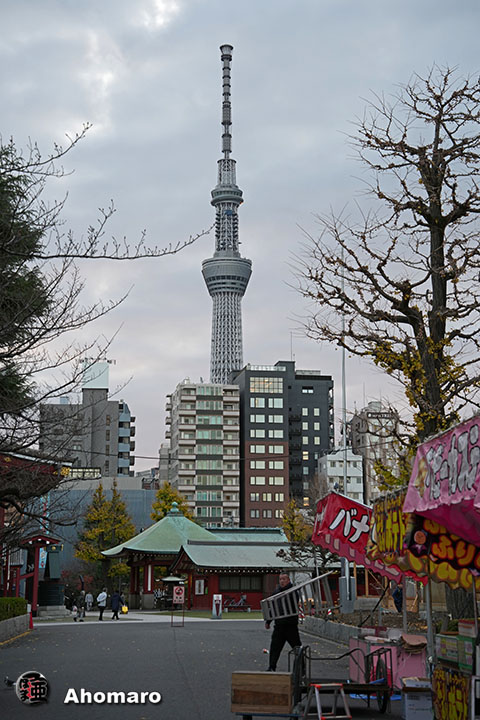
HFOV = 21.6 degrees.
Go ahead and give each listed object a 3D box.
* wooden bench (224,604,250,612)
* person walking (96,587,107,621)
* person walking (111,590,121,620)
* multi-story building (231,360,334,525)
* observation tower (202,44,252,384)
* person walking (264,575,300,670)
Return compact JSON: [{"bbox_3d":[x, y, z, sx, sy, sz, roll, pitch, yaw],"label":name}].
[{"bbox_3d":[-0.129,16.886,85.352,1.800,0.440,0.450,0,-10,0],"label":"wooden bench"},{"bbox_3d":[-7.026,12.458,64.273,0.450,1.660,0.500,10,-15,-44],"label":"person walking"},{"bbox_3d":[-6.417,12.688,65.078,0.480,1.520,0.420,-9,-14,39],"label":"person walking"},{"bbox_3d":[10.088,25.331,267.395,21.500,50.200,22.000,2,-11,-9],"label":"multi-story building"},{"bbox_3d":[-14.449,-58.117,1422.241,64.000,634.000,64.000,0,-10,0],"label":"observation tower"},{"bbox_3d":[0.793,4.756,22.873,0.560,1.760,0.560,7,-13,-34],"label":"person walking"}]

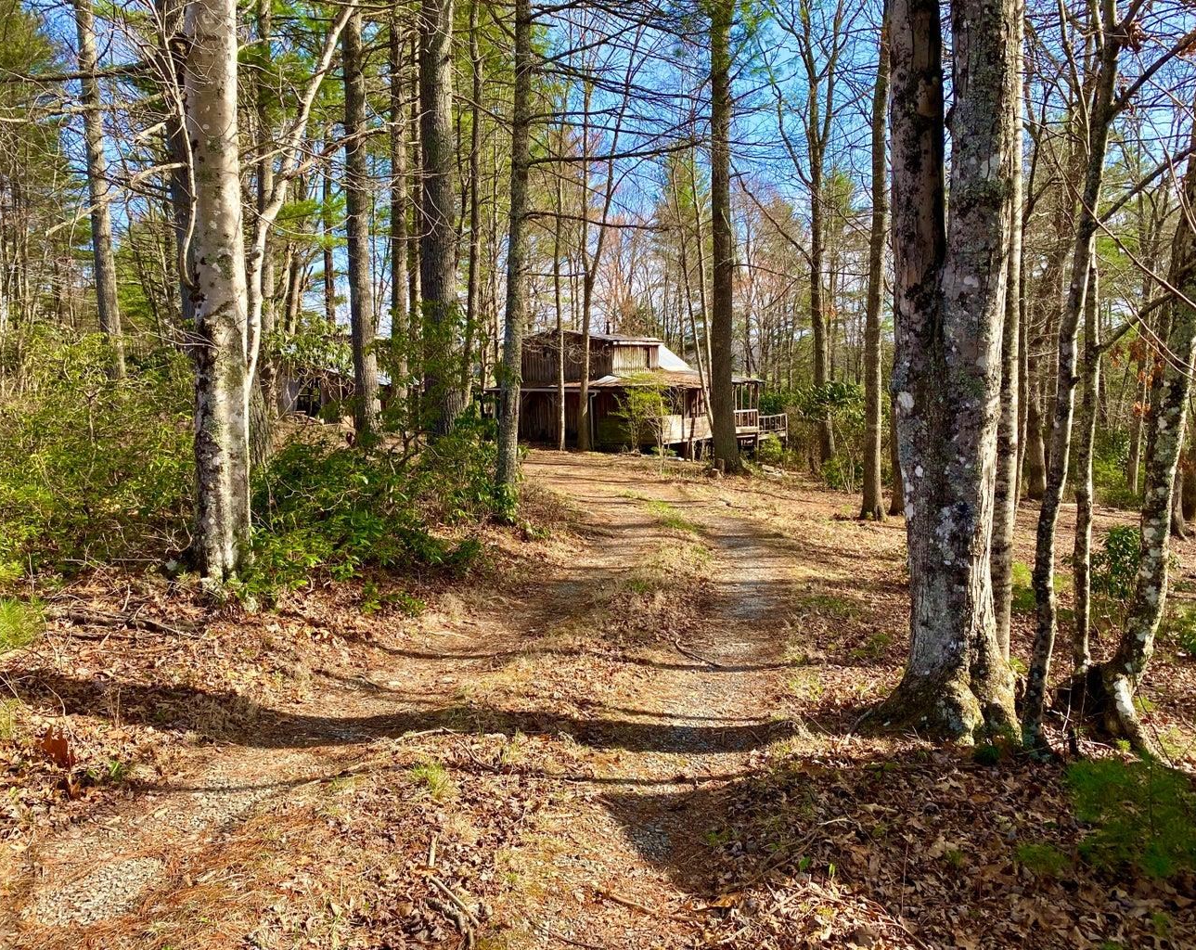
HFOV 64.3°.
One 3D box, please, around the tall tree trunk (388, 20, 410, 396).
[{"bbox_3d":[-4.070,-5.369,19.500,0.380,7.700,0.360,0,6,0],"label":"tall tree trunk"}]

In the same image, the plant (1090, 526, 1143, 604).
[{"bbox_3d":[3.702,0.641,6.800,0.340,0.530,0.320,0,6,0],"label":"plant"}]

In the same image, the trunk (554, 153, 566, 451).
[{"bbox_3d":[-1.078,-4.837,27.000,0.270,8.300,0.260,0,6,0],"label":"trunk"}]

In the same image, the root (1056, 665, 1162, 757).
[{"bbox_3d":[2.246,1.037,4.200,0.440,0.350,0.370,0,6,0],"label":"root"}]

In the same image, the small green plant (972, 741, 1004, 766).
[{"bbox_3d":[1.599,1.144,3.900,0.120,0.085,0.100,0,6,0],"label":"small green plant"}]

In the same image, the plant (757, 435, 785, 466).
[{"bbox_3d":[4.067,-0.577,22.500,0.660,0.740,0.580,0,6,0],"label":"plant"}]

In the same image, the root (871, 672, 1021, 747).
[{"bbox_3d":[1.579,1.072,4.400,0.640,0.270,0.500,0,6,0],"label":"root"}]

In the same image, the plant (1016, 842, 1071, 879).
[{"bbox_3d":[1.424,1.232,3.050,0.165,0.085,0.140,0,6,0],"label":"plant"}]

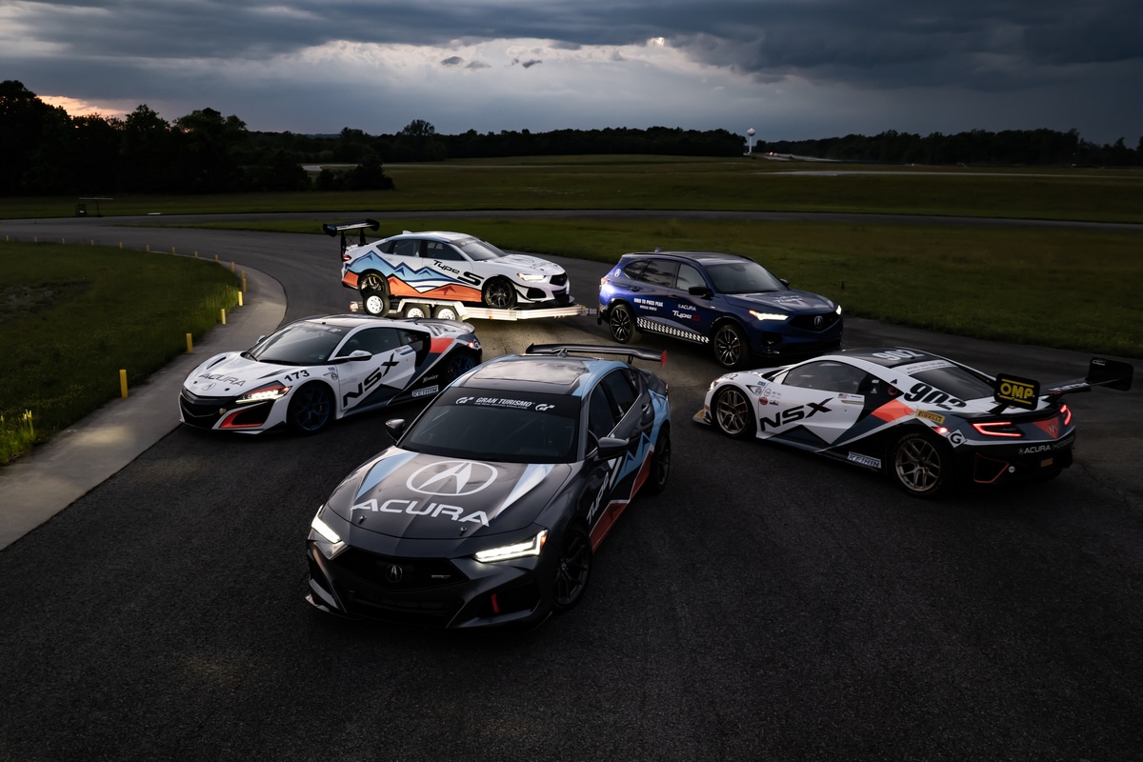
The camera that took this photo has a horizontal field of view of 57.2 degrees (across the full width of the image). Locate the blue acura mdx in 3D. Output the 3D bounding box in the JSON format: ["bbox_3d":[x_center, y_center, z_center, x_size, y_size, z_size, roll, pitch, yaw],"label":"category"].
[{"bbox_3d":[2.471,-1.375,18.328,2.080,1.710,5.040,-7,14,-33],"label":"blue acura mdx"}]

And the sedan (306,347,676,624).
[{"bbox_3d":[-0.420,0.614,9.172,2.050,1.430,4.990,4,12,17],"label":"sedan"}]

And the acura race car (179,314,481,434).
[{"bbox_3d":[-3.128,-0.263,13.998,2.080,1.215,4.480,9,14,36],"label":"acura race car"}]

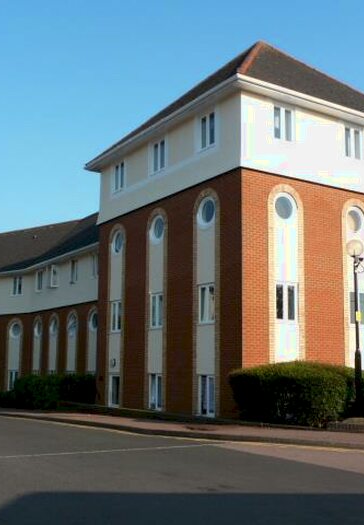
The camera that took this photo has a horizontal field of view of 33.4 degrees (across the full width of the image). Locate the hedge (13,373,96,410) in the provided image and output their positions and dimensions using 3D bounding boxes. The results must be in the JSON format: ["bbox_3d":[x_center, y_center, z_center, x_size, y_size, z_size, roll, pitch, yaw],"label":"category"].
[{"bbox_3d":[-4.975,4.868,23.509,2.000,1.350,3.100,7,-12,-33],"label":"hedge"}]

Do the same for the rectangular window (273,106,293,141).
[{"bbox_3d":[2.966,-4.098,17.972,0.820,1.138,0.150,6,-11,-32],"label":"rectangular window"}]

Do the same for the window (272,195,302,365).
[{"bbox_3d":[2.946,0.706,17.264,1.186,5.728,0.200,6,-11,-32],"label":"window"}]

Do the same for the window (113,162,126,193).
[{"bbox_3d":[-2.398,-3.253,23.272,0.120,1.180,0.950,7,-12,-33],"label":"window"}]

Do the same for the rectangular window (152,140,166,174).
[{"bbox_3d":[-0.766,-3.631,20.842,0.120,1.200,0.920,7,-12,-33],"label":"rectangular window"}]

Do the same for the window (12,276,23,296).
[{"bbox_3d":[-9.680,1.392,35.884,1.100,1.258,0.150,-7,-12,41],"label":"window"}]

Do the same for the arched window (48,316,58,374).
[{"bbox_3d":[-6.535,4.449,31.160,0.200,3.462,1.300,7,-11,-32],"label":"arched window"}]

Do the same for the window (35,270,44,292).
[{"bbox_3d":[-7.910,1.064,33.901,0.150,1.256,1.080,7,-11,-32],"label":"window"}]

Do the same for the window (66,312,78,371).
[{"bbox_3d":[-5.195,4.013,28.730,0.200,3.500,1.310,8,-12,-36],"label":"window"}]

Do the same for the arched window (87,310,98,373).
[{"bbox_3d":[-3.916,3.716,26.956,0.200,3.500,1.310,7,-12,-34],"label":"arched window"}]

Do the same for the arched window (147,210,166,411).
[{"bbox_3d":[-0.778,1.477,20.152,0.200,6.677,1.377,7,-11,-32],"label":"arched window"}]

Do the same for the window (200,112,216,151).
[{"bbox_3d":[0.834,-4.028,18.555,0.150,1.286,0.931,7,-11,-32],"label":"window"}]

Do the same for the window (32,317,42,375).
[{"bbox_3d":[-7.808,4.736,33.119,0.200,3.477,1.300,7,-11,-32],"label":"window"}]

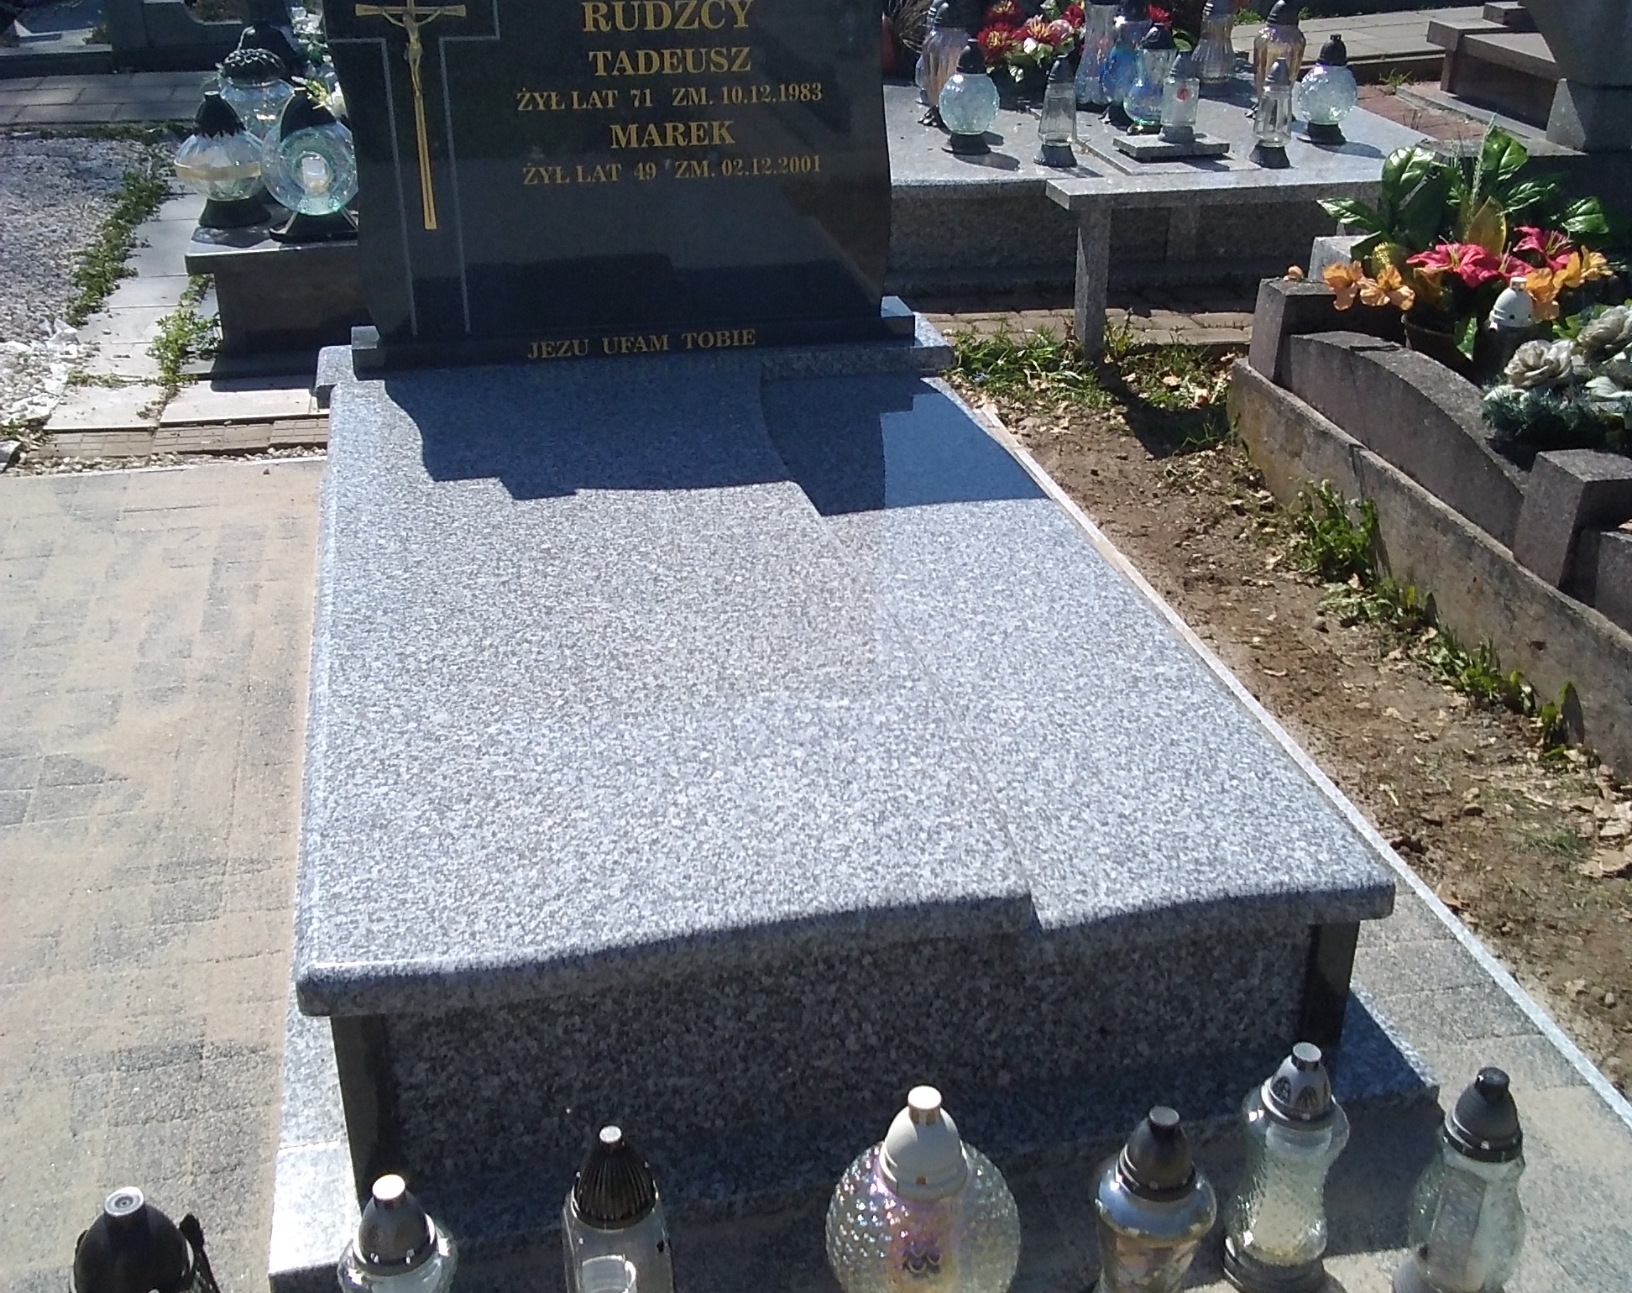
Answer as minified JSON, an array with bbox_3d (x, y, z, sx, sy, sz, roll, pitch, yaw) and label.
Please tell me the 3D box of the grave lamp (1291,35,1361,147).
[{"bbox_3d":[1.663,-1.805,5.681,0.205,0.312,0.205,-6,28,-11],"label":"grave lamp"}]

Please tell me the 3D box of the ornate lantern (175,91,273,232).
[{"bbox_3d":[-1.474,-1.217,4.387,0.222,0.319,0.217,-5,27,-11],"label":"ornate lantern"}]

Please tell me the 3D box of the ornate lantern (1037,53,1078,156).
[{"bbox_3d":[0.720,-1.597,5.195,0.124,0.298,0.123,-5,27,-11],"label":"ornate lantern"}]

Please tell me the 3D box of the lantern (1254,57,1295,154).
[{"bbox_3d":[1.262,-1.475,4.824,0.108,0.259,0.108,-6,28,-11],"label":"lantern"}]

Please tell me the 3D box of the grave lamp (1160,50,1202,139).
[{"bbox_3d":[1.158,-1.755,5.586,0.113,0.250,0.113,-6,28,-11],"label":"grave lamp"}]

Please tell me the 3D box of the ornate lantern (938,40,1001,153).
[{"bbox_3d":[0.493,-1.753,5.575,0.193,0.318,0.193,0,27,0],"label":"ornate lantern"}]

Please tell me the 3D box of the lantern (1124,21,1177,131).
[{"bbox_3d":[1.118,-1.897,5.852,0.178,0.322,0.178,-6,28,-11],"label":"lantern"}]

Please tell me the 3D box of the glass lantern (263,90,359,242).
[{"bbox_3d":[-1.222,-1.176,4.265,0.243,0.330,0.185,-5,27,-11],"label":"glass lantern"}]

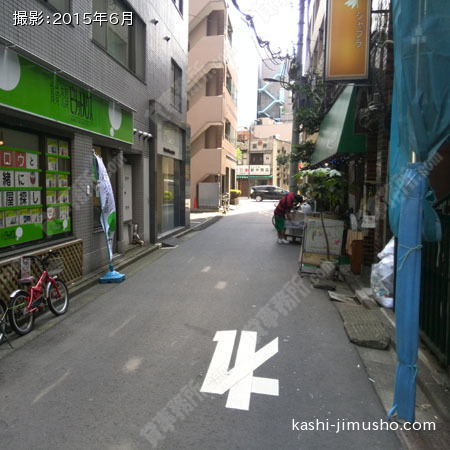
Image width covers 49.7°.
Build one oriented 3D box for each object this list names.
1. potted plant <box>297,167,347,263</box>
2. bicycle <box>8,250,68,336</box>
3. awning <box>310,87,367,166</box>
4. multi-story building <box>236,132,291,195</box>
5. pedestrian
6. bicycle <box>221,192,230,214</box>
[{"bbox_3d":[1.703,-0.096,8.572,0.800,1.859,0.760,0,5,0],"label":"potted plant"},{"bbox_3d":[-2.091,0.709,5.353,0.470,0.790,1.210,2,5,9],"label":"bicycle"},{"bbox_3d":[2.679,-2.321,11.978,0.545,1.470,5.950,1,5,5],"label":"awning"},{"bbox_3d":[4.240,-7.397,63.844,6.500,7.700,9.000,2,5,11],"label":"multi-story building"},{"bbox_3d":[1.720,-0.192,13.350,0.800,1.400,0.500,1,5,5],"label":"pedestrian"},{"bbox_3d":[0.054,-1.185,27.353,0.560,1.080,1.750,1,5,5],"label":"bicycle"}]

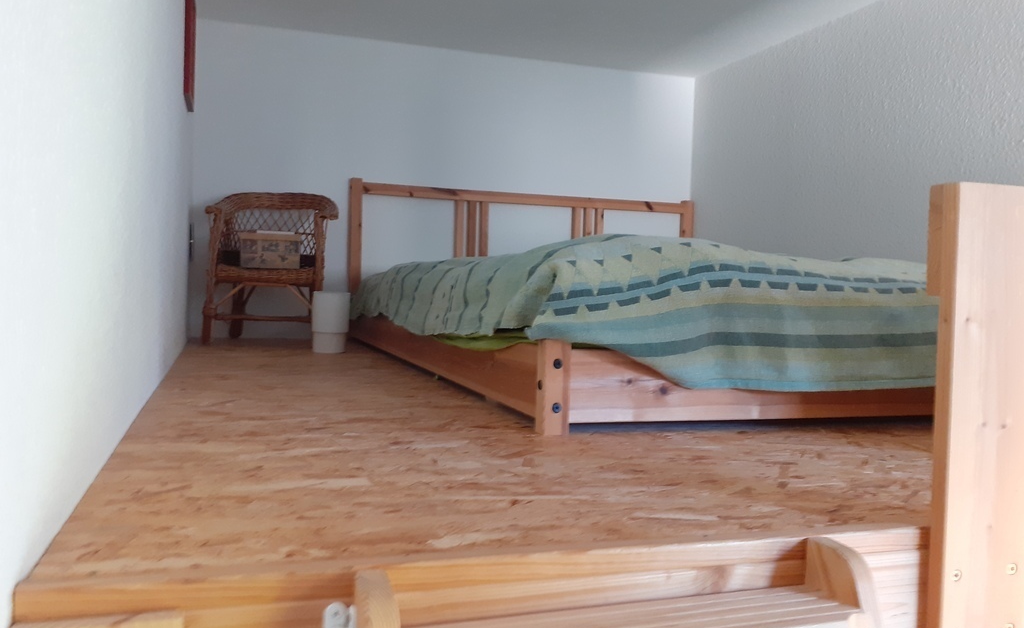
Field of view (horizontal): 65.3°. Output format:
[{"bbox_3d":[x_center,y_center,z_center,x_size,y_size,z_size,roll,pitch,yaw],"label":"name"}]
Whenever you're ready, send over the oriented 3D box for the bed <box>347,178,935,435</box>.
[{"bbox_3d":[0.410,-0.158,2.301,1.495,0.600,2.080,1,2,-19],"label":"bed"}]

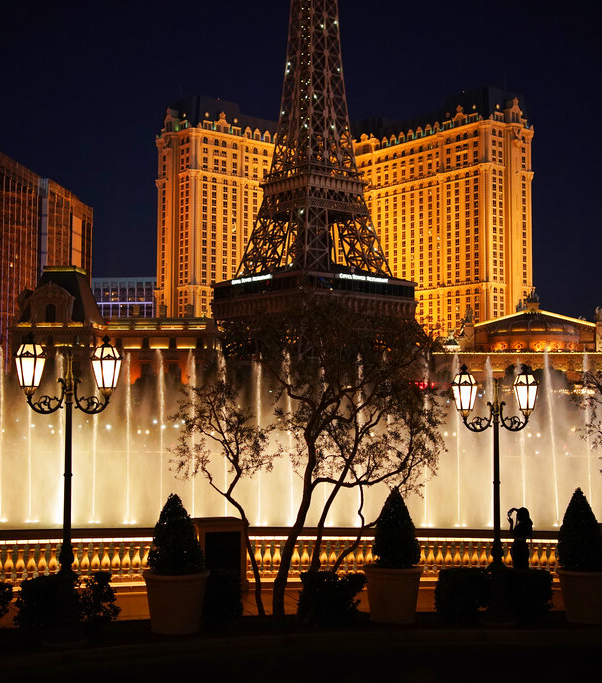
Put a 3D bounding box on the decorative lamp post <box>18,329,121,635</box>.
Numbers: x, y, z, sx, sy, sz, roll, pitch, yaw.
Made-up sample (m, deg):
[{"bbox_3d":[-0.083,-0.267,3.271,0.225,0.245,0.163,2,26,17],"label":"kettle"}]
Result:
[{"bbox_3d":[-3.333,2.083,14.380,1.520,4.400,0.550,2,-4,-25],"label":"decorative lamp post"}]

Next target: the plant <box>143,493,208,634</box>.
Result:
[{"bbox_3d":[-1.829,3.185,14.450,0.960,2.000,0.960,1,-4,-12],"label":"plant"}]

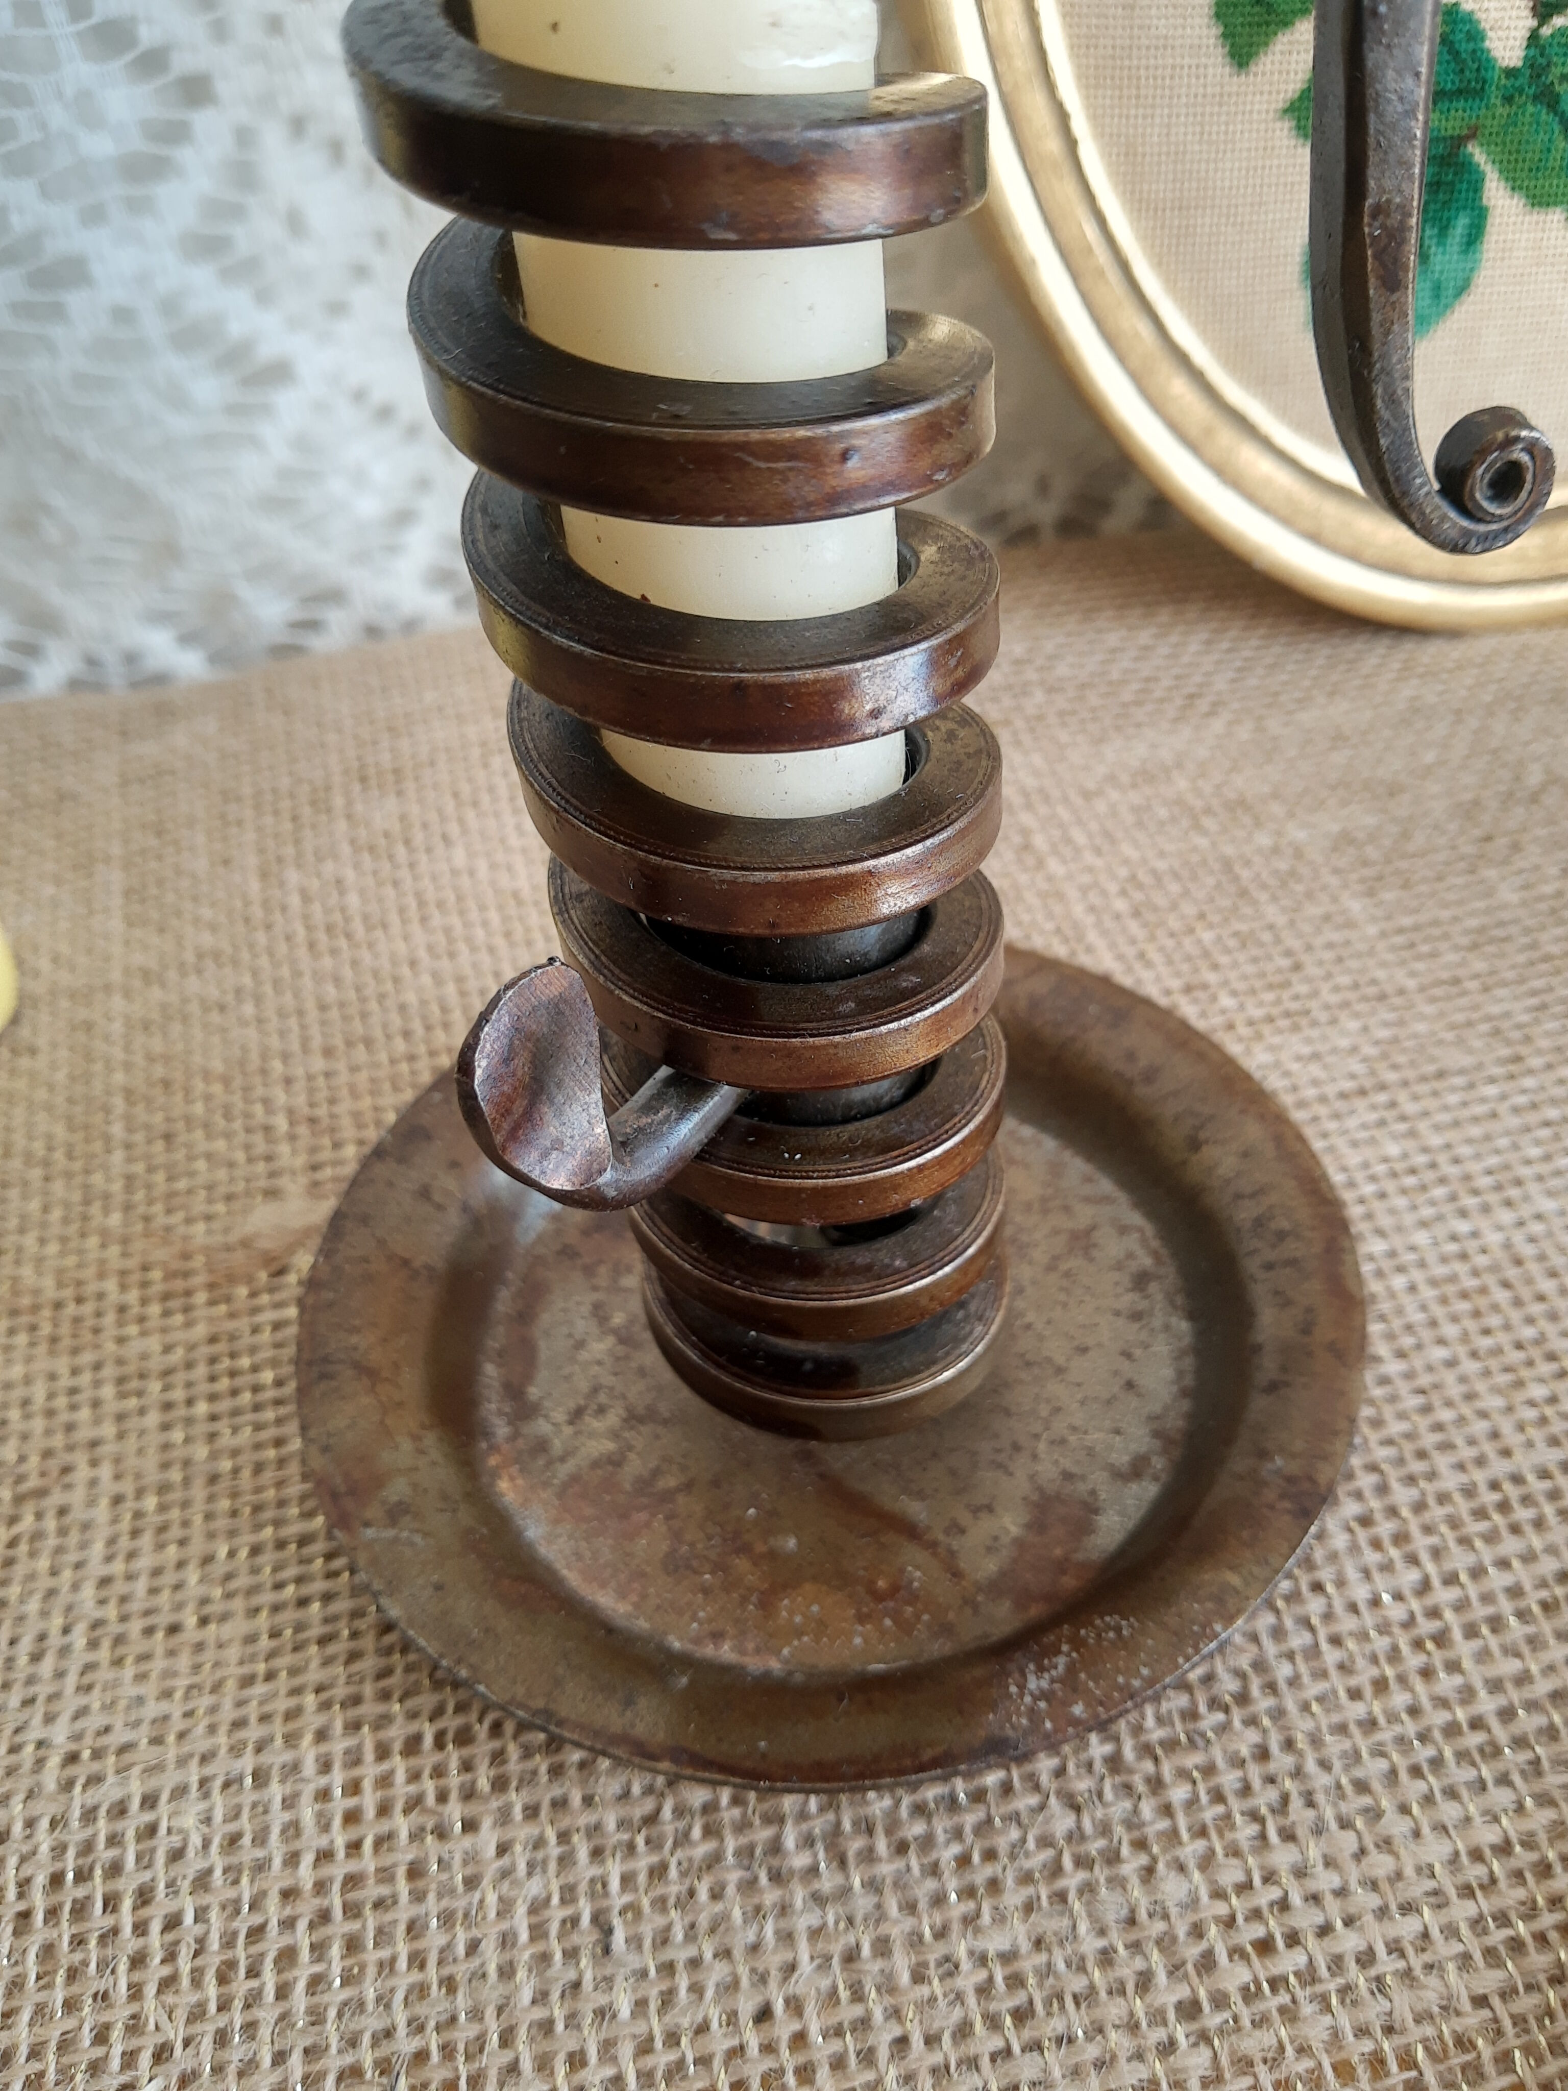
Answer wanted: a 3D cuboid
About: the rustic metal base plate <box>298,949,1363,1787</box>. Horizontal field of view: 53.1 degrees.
[{"bbox_3d":[0.004,0.025,0.161,0.104,0.011,0.104,-4,43,4],"label":"rustic metal base plate"}]

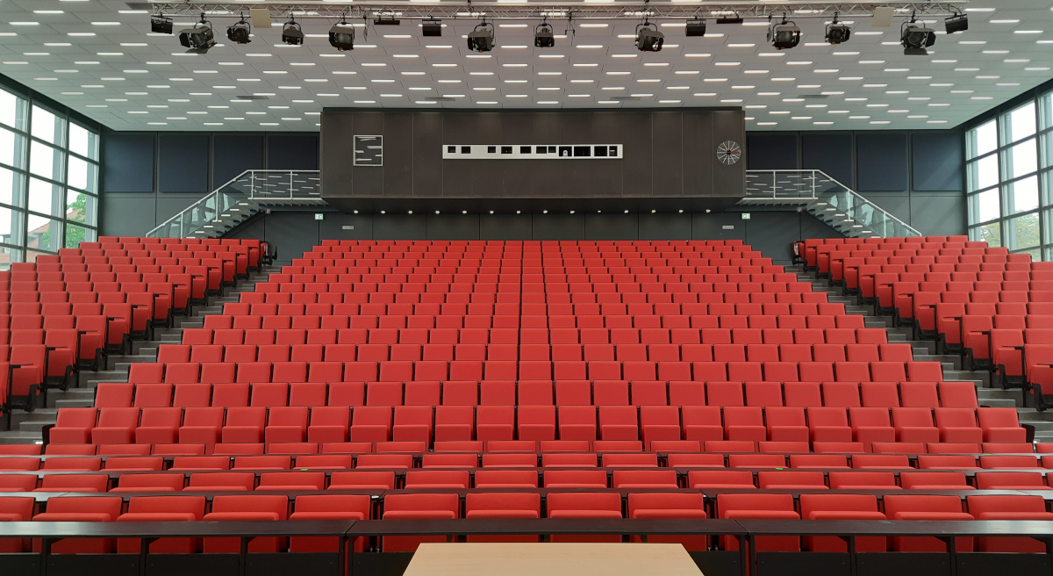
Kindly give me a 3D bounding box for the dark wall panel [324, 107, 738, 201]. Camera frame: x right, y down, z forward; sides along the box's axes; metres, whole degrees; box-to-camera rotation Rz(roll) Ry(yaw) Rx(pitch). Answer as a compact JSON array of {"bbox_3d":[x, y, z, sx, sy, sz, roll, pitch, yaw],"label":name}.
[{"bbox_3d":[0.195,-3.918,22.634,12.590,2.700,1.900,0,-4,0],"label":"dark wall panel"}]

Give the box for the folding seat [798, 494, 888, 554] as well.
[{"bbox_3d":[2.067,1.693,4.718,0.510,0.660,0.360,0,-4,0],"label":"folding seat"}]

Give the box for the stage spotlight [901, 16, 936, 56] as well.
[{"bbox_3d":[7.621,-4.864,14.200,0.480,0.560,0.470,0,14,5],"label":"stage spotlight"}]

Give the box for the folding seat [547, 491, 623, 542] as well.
[{"bbox_3d":[0.414,1.816,5.141,0.525,0.700,0.330,0,-4,0],"label":"folding seat"}]

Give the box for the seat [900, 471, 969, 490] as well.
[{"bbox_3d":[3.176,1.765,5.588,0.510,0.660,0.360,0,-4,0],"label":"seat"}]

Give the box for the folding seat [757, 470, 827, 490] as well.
[{"bbox_3d":[2.204,1.875,5.971,0.525,0.700,0.330,0,-4,2],"label":"folding seat"}]

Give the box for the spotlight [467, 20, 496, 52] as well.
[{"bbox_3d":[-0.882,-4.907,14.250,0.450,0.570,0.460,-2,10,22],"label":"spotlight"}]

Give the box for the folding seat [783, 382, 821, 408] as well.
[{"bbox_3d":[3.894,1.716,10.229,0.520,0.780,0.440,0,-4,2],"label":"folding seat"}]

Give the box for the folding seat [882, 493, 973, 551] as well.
[{"bbox_3d":[2.795,1.809,5.041,0.525,0.700,0.330,0,-4,3],"label":"folding seat"}]

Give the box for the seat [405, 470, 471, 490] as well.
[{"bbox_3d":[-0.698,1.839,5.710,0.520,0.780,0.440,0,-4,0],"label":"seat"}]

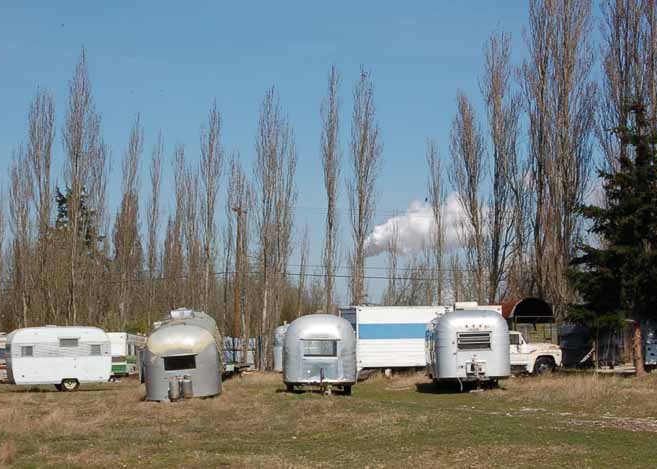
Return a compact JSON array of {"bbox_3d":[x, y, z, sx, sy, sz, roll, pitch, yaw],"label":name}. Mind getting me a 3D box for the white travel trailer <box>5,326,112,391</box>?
[{"bbox_3d":[-9.632,4.428,57.532,3.600,2.300,2.050,1,-4,-17],"label":"white travel trailer"}]

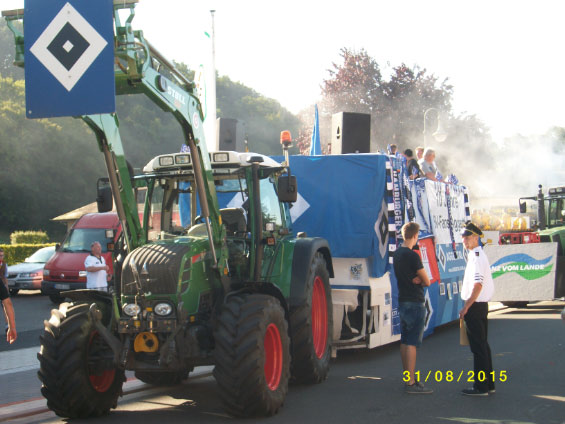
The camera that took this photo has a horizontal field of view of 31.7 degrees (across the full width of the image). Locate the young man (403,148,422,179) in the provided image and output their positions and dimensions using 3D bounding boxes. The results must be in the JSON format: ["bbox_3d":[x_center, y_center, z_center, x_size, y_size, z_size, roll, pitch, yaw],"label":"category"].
[{"bbox_3d":[2.180,-0.210,16.700,0.500,1.700,0.420,-2,-2,27],"label":"young man"}]

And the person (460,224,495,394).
[{"bbox_3d":[2.070,1.017,10.600,0.400,1.820,0.500,-1,-2,-18],"label":"person"}]

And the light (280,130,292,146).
[{"bbox_3d":[0.048,-0.872,11.900,0.130,0.190,0.130,-2,-2,16],"label":"light"}]

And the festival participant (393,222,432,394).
[{"bbox_3d":[1.378,1.017,10.600,0.380,1.810,0.480,0,-2,-35],"label":"festival participant"}]

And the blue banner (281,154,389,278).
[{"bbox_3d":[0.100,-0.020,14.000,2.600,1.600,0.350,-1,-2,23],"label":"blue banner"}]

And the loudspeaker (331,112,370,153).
[{"bbox_3d":[0.963,-1.090,14.000,0.410,0.620,0.380,1,-2,-22],"label":"loudspeaker"}]

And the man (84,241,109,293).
[{"bbox_3d":[-3.706,1.467,20.000,0.420,1.750,0.520,-3,-2,44],"label":"man"}]

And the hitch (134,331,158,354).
[{"bbox_3d":[-1.256,1.206,9.200,0.220,0.190,0.150,-2,-2,16],"label":"hitch"}]

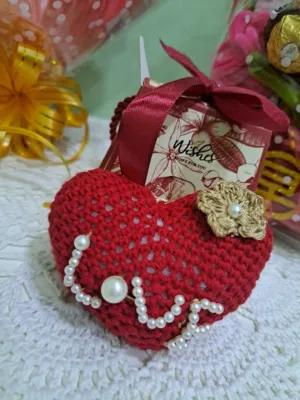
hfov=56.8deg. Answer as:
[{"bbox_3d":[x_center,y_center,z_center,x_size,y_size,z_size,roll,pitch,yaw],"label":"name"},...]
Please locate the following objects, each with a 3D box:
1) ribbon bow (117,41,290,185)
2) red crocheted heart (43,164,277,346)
[{"bbox_3d":[0.035,-0.046,0.178,0.098,0.080,0.045,18,10,3],"label":"ribbon bow"},{"bbox_3d":[0.007,0.037,0.166,0.131,0.109,0.056,12,7,2],"label":"red crocheted heart"}]

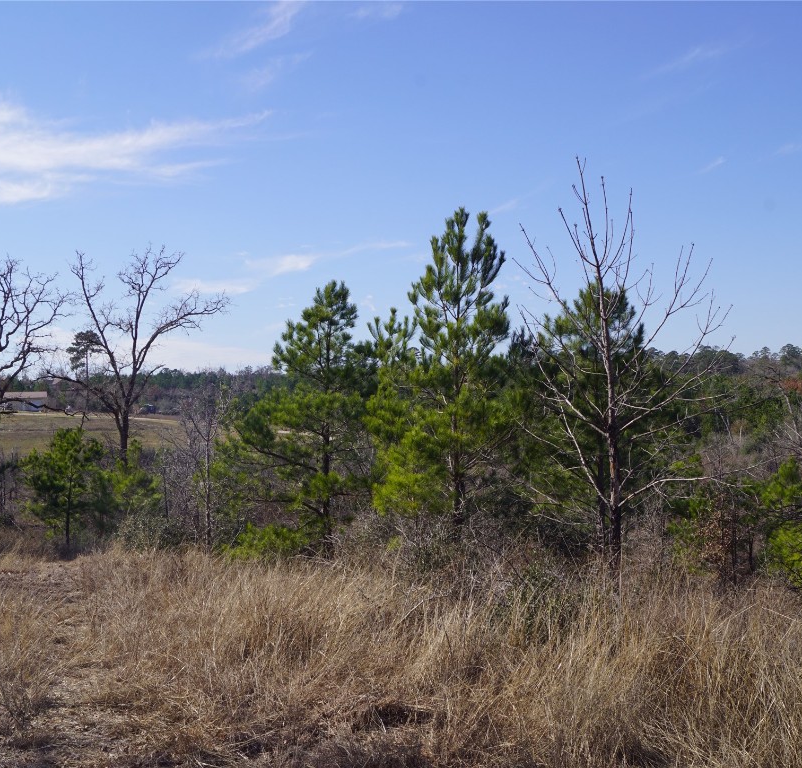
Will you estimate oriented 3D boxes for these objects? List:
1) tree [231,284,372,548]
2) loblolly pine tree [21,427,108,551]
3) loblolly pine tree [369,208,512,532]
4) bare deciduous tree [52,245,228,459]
[{"bbox_3d":[-1.411,0.487,16.500,1.990,3.900,2.000,0,0,0],"label":"tree"},{"bbox_3d":[-4.732,1.484,16.200,1.190,1.750,1.200,0,0,0],"label":"loblolly pine tree"},{"bbox_3d":[0.570,-0.091,16.200,1.980,4.710,2.100,0,0,0],"label":"loblolly pine tree"},{"bbox_3d":[-7.535,-0.201,33.000,5.080,7.460,4.700,0,0,0],"label":"bare deciduous tree"}]

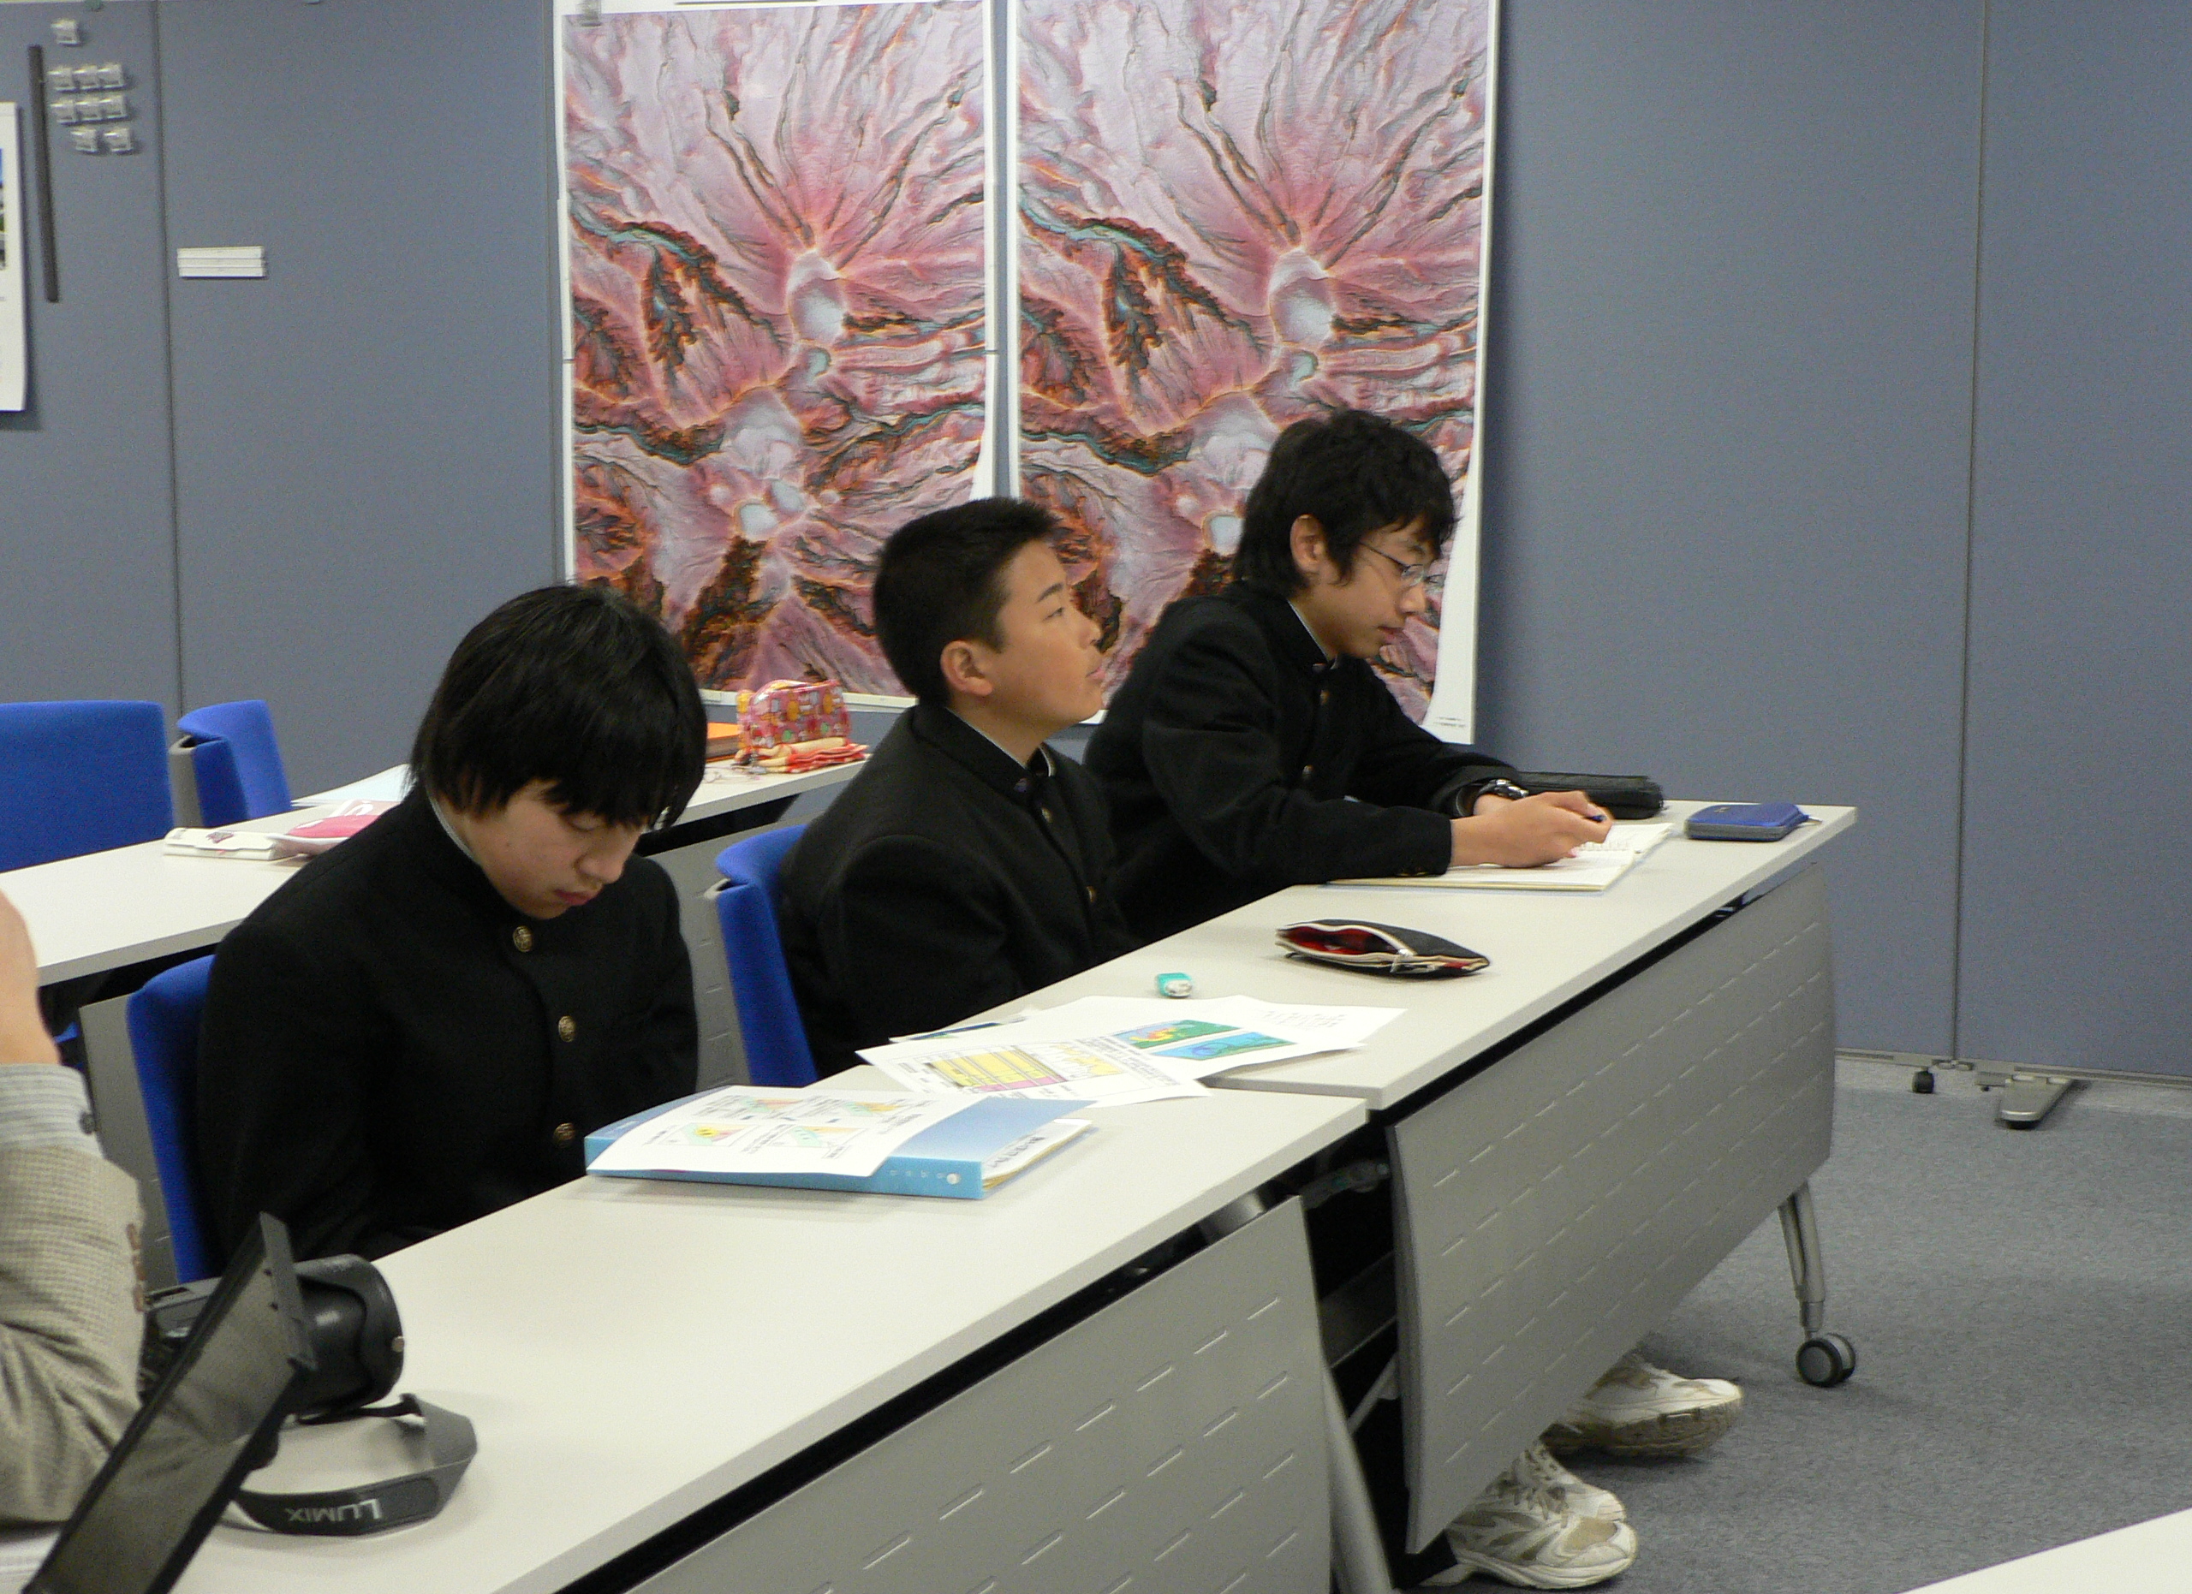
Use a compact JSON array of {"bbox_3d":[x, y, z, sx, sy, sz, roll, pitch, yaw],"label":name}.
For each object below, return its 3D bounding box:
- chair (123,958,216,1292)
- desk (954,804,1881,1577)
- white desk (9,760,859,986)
[{"bbox_3d":[-0.432,0.541,3.167,0.550,0.800,0.500,3,8,23],"label":"chair"},{"bbox_3d":[0.396,0.467,4.036,0.460,0.705,1.800,3,8,23],"label":"desk"},{"bbox_3d":[-0.870,0.396,4.585,0.460,0.705,1.800,3,9,24],"label":"white desk"}]

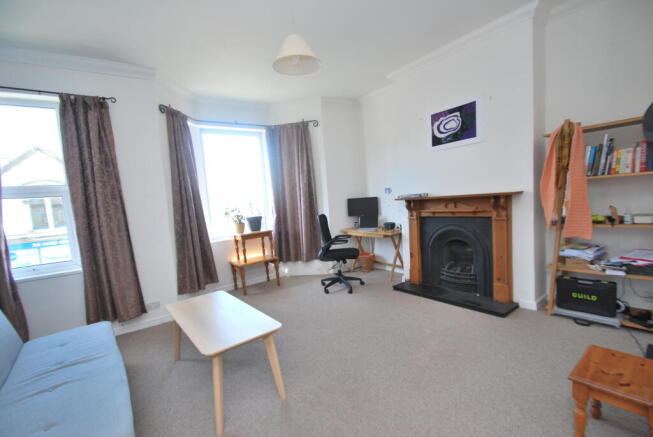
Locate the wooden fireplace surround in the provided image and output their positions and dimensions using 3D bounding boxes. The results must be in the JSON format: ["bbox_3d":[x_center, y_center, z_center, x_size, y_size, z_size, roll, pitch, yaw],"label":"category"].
[{"bbox_3d":[1.568,0.316,3.412,0.257,1.200,1.455,-8,6,-37],"label":"wooden fireplace surround"}]

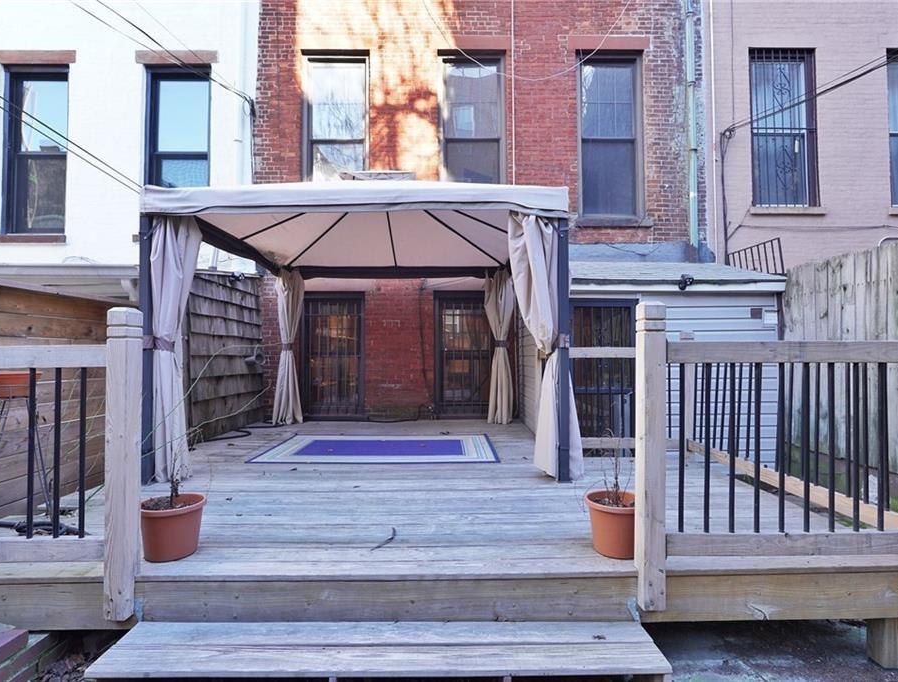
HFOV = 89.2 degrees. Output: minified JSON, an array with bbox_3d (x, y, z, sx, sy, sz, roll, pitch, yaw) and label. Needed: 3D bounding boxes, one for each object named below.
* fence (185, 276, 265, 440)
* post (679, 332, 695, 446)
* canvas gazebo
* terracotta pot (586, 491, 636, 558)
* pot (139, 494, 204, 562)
[{"bbox_3d":[-2.560,0.109,5.290,0.100,1.920,1.850,0,-1,-1],"label":"fence"},{"bbox_3d":[2.087,0.469,3.980,0.090,1.100,0.090,0,-1,-1],"label":"post"},{"bbox_3d":[-0.650,-0.268,4.580,3.050,2.620,2.800,0,-1,-1],"label":"canvas gazebo"},{"bbox_3d":[0.800,0.868,2.165,0.283,0.243,0.283,0,-1,0],"label":"terracotta pot"},{"bbox_3d":[-1.316,0.880,2.160,0.283,0.243,0.283,0,-1,-1],"label":"pot"}]

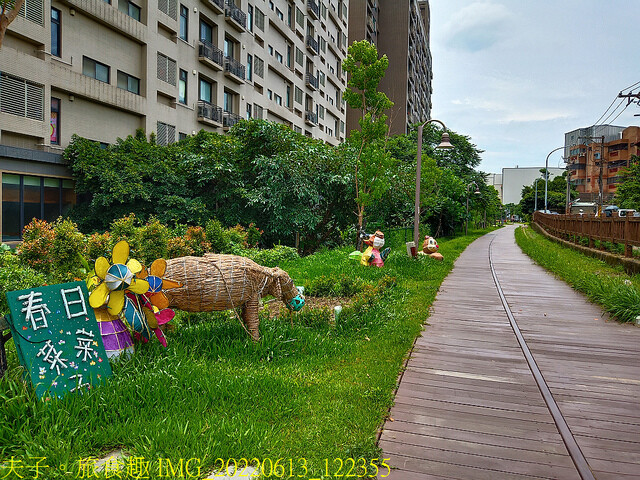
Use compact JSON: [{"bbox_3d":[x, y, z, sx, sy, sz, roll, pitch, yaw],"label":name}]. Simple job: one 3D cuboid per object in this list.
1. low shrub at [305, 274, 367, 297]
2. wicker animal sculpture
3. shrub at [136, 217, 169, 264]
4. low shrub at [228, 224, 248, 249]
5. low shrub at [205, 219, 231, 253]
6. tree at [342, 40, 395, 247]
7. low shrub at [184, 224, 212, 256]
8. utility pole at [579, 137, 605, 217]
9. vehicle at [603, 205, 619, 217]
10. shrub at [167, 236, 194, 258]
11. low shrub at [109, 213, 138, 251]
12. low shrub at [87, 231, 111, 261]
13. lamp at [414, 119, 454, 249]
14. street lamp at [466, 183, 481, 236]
[{"bbox_3d":[0.310,0.950,9.300,1.250,0.370,0.700,1,3,0],"label":"low shrub"},{"bbox_3d":[-1.100,0.730,5.750,1.780,1.100,0.650,1,3,-2],"label":"wicker animal sculpture"},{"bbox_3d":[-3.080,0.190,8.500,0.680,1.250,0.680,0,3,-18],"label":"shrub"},{"bbox_3d":[-2.035,-0.036,11.522,0.530,0.700,0.530,1,4,-10],"label":"low shrub"},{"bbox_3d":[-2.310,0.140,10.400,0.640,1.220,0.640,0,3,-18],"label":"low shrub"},{"bbox_3d":[1.476,-2.796,13.805,1.600,6.120,1.600,2,4,6],"label":"tree"},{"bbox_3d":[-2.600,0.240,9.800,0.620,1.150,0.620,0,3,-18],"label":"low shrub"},{"bbox_3d":[28.300,-6.400,48.000,2.700,9.100,0.450,2,3,18],"label":"utility pole"},{"bbox_3d":[30.300,-2.750,48.000,1.800,1.650,4.200,2,3,18],"label":"vehicle"},{"bbox_3d":[-2.723,0.221,9.019,0.570,0.580,0.570,0,4,-17],"label":"shrub"},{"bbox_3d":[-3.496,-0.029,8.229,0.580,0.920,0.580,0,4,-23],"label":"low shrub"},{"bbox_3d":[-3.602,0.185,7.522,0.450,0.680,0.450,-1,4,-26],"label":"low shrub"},{"bbox_3d":[3.264,-1.525,13.064,1.050,3.820,0.530,3,4,21],"label":"lamp"},{"bbox_3d":[10.712,-2.119,31.990,1.000,3.800,0.500,3,4,25],"label":"street lamp"}]

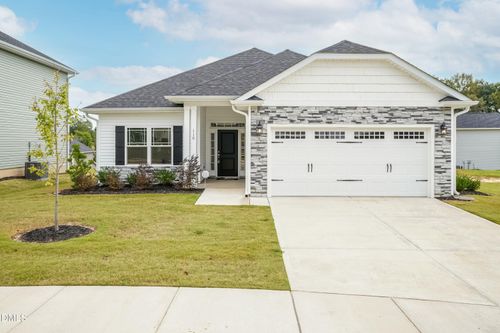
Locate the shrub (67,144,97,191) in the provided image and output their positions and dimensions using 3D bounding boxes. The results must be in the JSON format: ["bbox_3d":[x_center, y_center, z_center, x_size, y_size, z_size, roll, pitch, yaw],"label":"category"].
[{"bbox_3d":[-6.170,0.037,12.200,1.098,1.684,1.044,0,1,0],"label":"shrub"}]

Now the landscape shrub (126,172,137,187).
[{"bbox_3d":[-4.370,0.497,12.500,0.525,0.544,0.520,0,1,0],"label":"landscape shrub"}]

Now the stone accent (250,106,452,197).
[{"bbox_3d":[3.147,-0.465,10.330,6.244,2.790,0.200,0,1,0],"label":"stone accent"}]

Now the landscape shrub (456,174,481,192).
[{"bbox_3d":[7.277,0.563,11.200,0.941,0.588,0.900,0,1,0],"label":"landscape shrub"}]

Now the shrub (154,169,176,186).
[{"bbox_3d":[-3.119,0.406,12.300,0.812,0.664,0.812,0,1,0],"label":"shrub"}]

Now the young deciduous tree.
[{"bbox_3d":[-4.107,-0.320,7.000,1.008,3.393,1.008,0,1,0],"label":"young deciduous tree"}]

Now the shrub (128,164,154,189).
[{"bbox_3d":[-3.954,0.375,12.200,0.915,0.897,0.870,0,1,0],"label":"shrub"}]

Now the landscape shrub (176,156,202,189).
[{"bbox_3d":[-2.233,0.209,12.100,0.872,1.289,0.828,0,1,0],"label":"landscape shrub"}]

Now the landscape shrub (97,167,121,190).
[{"bbox_3d":[-5.144,0.439,12.200,0.952,0.879,0.857,0,1,0],"label":"landscape shrub"}]

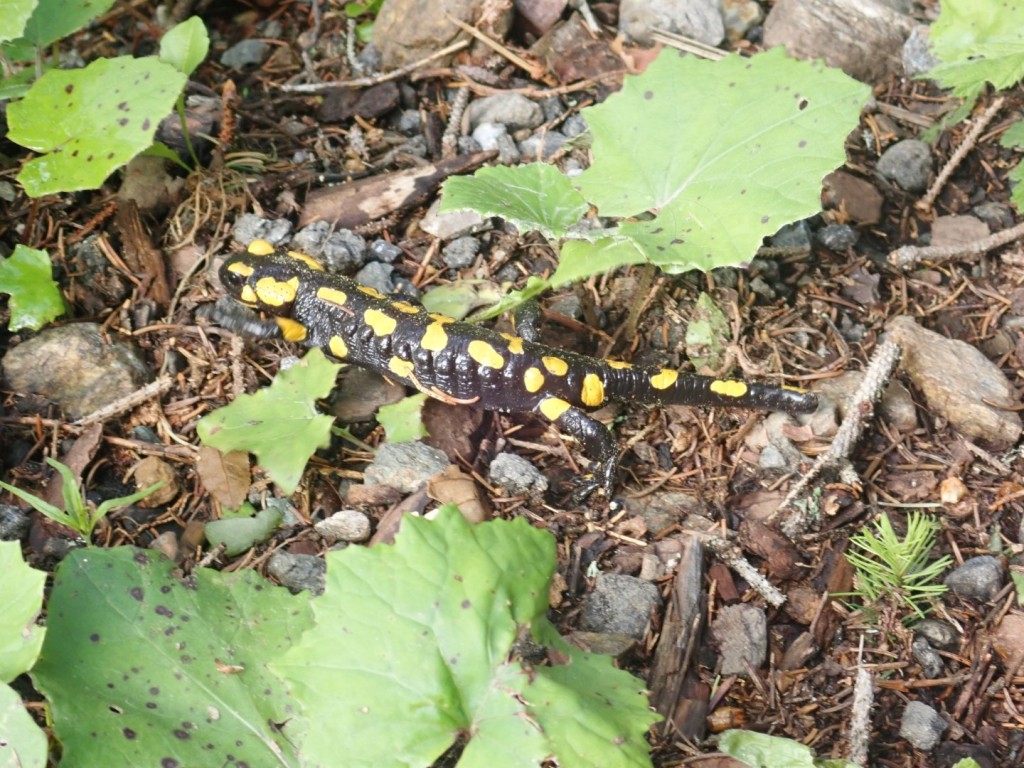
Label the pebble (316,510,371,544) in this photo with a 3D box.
[{"bbox_3d":[-0.050,0.041,0.864,0.016,0.008,0.011,0,52,0],"label":"pebble"}]

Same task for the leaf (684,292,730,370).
[{"bbox_3d":[0.061,-0.016,0.918,0.014,0.006,0.030,-4,48,-3],"label":"leaf"}]

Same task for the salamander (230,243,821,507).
[{"bbox_3d":[-0.001,-0.008,0.773,0.164,0.029,0.062,9,45,9],"label":"salamander"}]

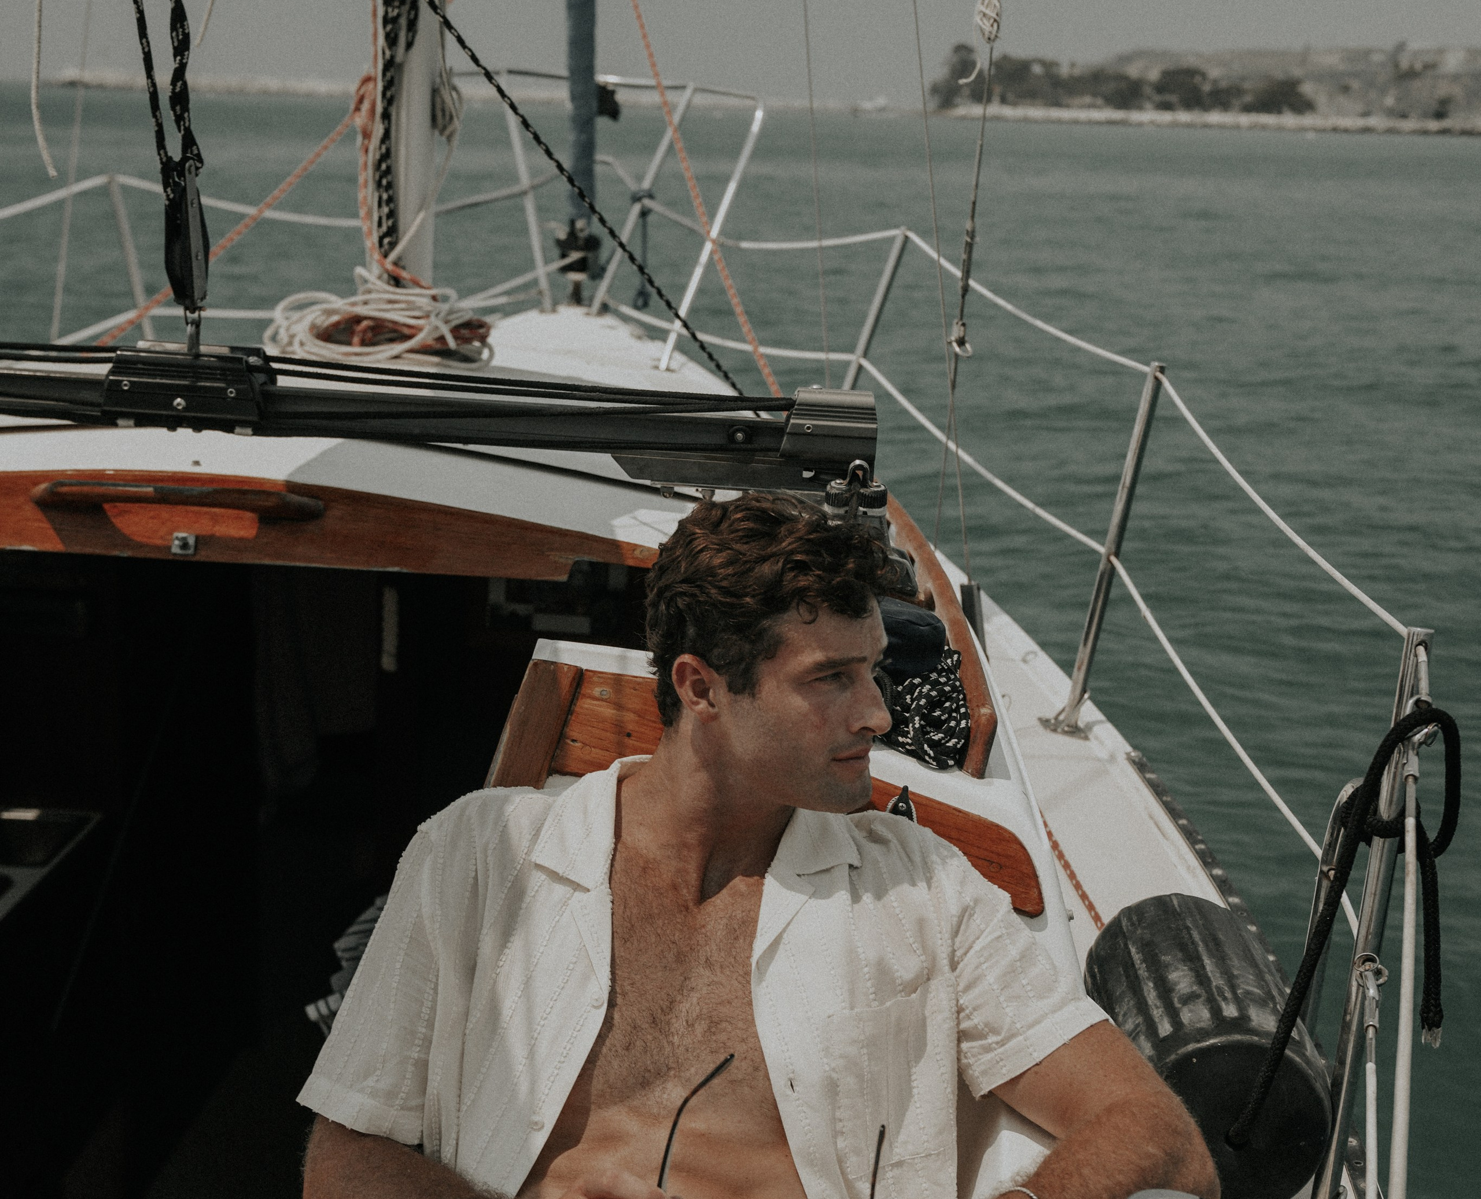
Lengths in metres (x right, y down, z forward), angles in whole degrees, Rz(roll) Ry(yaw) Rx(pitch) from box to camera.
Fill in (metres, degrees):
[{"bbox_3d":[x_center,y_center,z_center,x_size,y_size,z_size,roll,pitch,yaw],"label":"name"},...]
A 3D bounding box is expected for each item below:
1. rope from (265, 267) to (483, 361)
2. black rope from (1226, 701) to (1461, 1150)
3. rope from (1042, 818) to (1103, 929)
[{"bbox_3d":[-0.672,-0.527,4.100,0.410,0.130,0.360,2,13,0],"label":"rope"},{"bbox_3d":[0.588,0.317,2.170,0.220,0.440,0.120,2,13,0],"label":"black rope"},{"bbox_3d":[0.465,0.382,3.120,0.022,0.022,0.430,1,13,-2],"label":"rope"}]

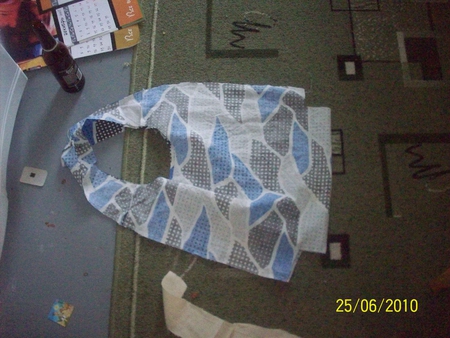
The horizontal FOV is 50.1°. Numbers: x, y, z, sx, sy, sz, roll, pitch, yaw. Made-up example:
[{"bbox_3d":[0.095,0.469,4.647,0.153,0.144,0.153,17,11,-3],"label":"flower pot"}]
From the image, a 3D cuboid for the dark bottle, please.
[{"bbox_3d":[-0.428,-0.287,1.235,0.067,0.263,0.067,0,69,1],"label":"dark bottle"}]

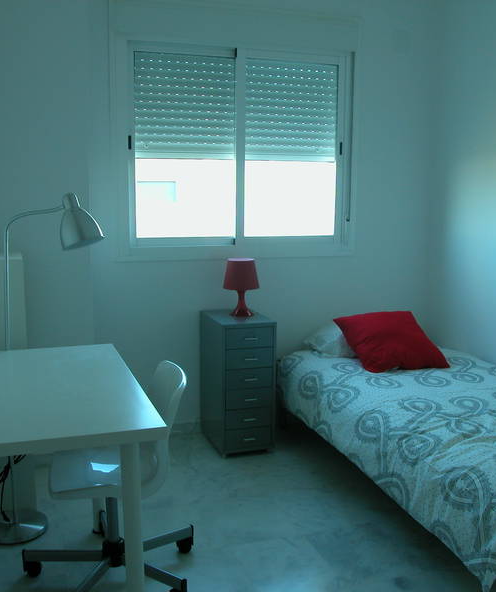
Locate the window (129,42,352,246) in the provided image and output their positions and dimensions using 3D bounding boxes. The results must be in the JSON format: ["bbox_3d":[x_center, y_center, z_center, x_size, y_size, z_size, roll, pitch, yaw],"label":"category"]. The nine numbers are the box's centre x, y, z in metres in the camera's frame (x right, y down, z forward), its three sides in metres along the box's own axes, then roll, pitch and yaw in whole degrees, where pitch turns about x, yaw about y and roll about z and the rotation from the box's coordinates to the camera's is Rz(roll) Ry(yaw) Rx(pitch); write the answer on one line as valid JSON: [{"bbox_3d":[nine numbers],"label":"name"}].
[{"bbox_3d":[-0.017,-0.803,3.530,1.265,1.070,0.090,-2,8,-16],"label":"window"}]

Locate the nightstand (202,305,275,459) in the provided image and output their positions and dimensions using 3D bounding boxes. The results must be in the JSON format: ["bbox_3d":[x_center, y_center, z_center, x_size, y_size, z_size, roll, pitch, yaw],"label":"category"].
[{"bbox_3d":[-0.061,0.453,3.451,0.280,0.690,0.430,-3,9,-19],"label":"nightstand"}]

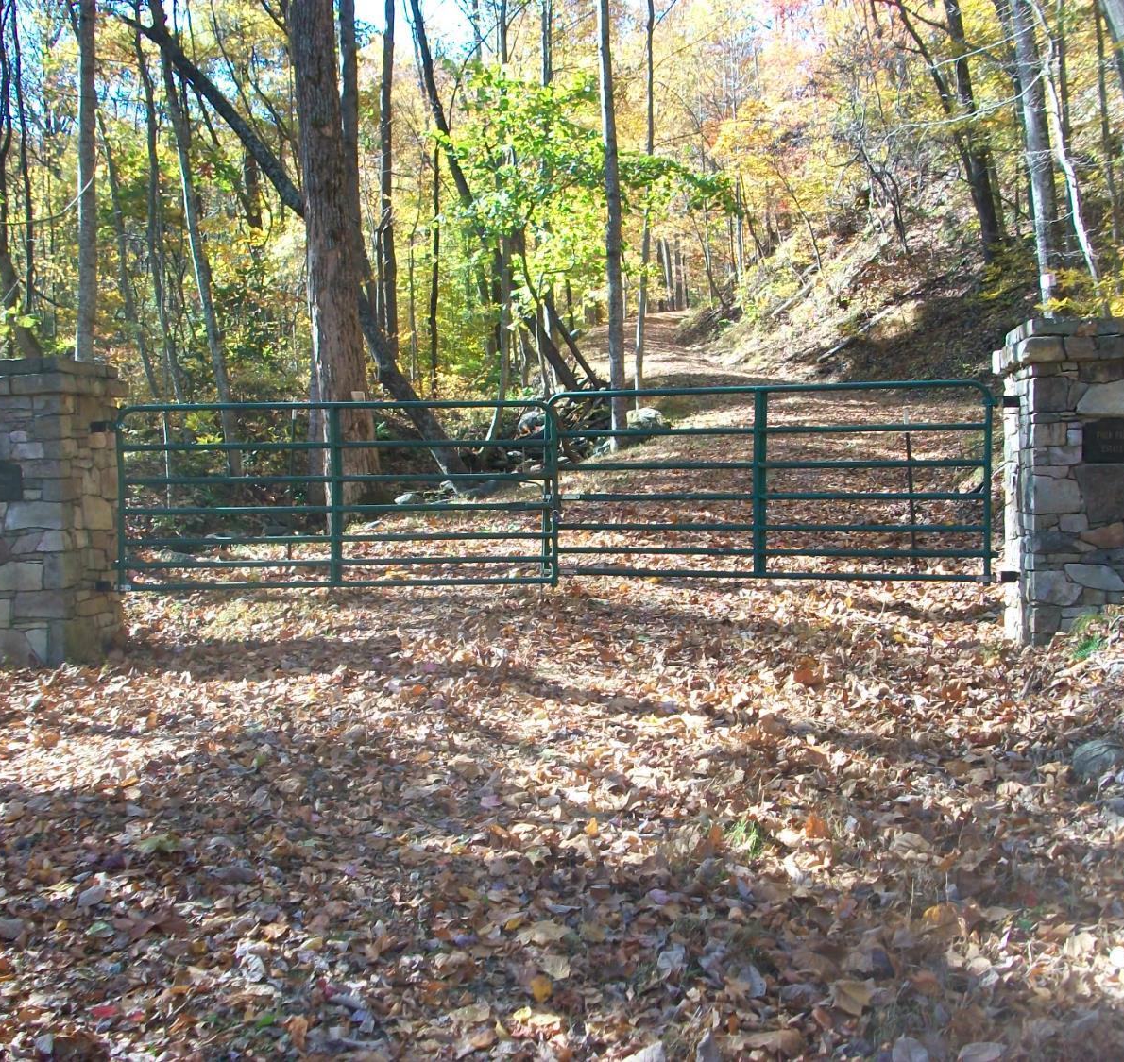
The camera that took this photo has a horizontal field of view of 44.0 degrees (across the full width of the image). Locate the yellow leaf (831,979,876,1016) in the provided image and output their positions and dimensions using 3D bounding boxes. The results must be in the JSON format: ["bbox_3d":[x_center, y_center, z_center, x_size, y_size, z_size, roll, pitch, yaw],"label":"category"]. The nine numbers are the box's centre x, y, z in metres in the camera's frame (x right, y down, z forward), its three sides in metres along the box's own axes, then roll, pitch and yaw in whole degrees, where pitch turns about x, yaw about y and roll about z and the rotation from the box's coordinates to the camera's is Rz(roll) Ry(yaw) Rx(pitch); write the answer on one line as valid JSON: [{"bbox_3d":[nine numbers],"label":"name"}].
[{"bbox_3d":[0.764,1.224,3.650,0.110,0.045,0.115,0,2,14],"label":"yellow leaf"}]

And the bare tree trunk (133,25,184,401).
[{"bbox_3d":[-5.911,-4.579,20.560,0.360,5.768,0.330,-7,1,-17],"label":"bare tree trunk"}]

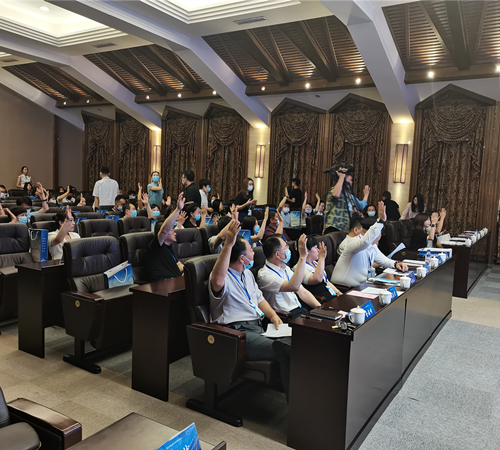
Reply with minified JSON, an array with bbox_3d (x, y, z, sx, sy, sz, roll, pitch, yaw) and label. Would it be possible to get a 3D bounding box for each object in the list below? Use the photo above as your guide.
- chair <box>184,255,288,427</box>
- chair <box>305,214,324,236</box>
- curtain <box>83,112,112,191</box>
[{"bbox_3d":[-0.012,0.756,3.190,0.680,1.025,0.650,6,6,32],"label":"chair"},{"bbox_3d":[1.318,0.339,7.826,0.650,1.050,0.600,6,7,33],"label":"chair"},{"bbox_3d":[-5.426,-2.078,16.116,1.350,3.500,0.250,6,7,33],"label":"curtain"}]

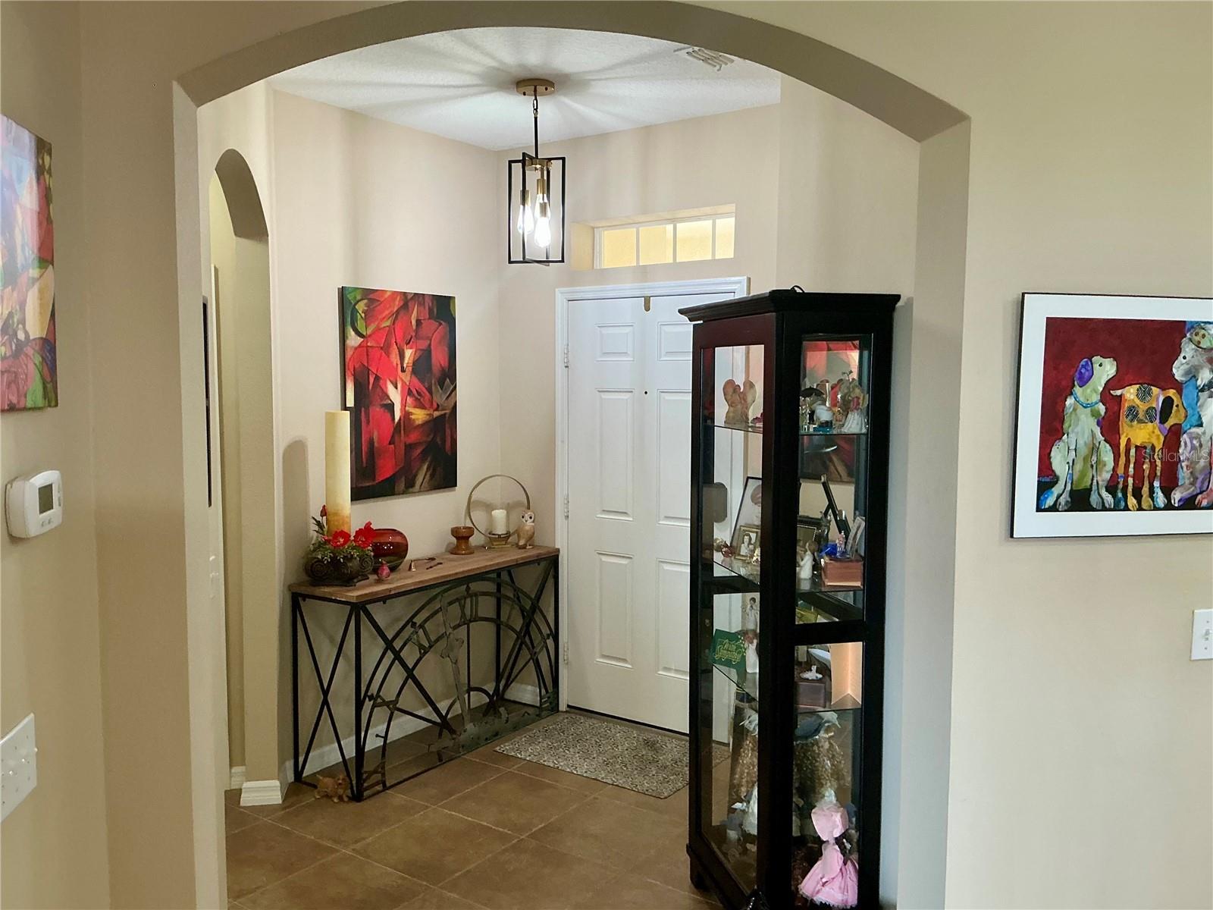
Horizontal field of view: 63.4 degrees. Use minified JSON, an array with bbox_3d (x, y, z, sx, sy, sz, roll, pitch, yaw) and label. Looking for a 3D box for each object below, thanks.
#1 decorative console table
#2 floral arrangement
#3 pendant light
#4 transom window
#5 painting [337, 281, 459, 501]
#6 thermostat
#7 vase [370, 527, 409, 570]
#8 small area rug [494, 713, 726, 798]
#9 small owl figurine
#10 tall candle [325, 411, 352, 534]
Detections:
[{"bbox_3d":[-0.778,0.939,4.574,0.375,0.818,1.323,3,5,35],"label":"decorative console table"},{"bbox_3d":[-1.135,0.397,4.135,0.310,0.290,0.220,-1,4,-15],"label":"floral arrangement"},{"bbox_3d":[-0.276,-1.111,3.872,0.235,0.702,0.235,2,5,20],"label":"pendant light"},{"bbox_3d":[0.313,-1.007,4.715,0.884,0.222,0.070,3,5,34],"label":"transom window"},{"bbox_3d":[-0.942,-0.281,4.541,0.030,0.930,0.680,3,5,35],"label":"painting"},{"bbox_3d":[-0.861,0.073,1.478,0.033,0.087,0.119,-1,4,-10],"label":"thermostat"},{"bbox_3d":[-0.970,0.426,4.352,0.190,0.200,0.190,-1,4,-13],"label":"vase"},{"bbox_3d":[0.016,1.353,4.476,0.925,0.010,0.580,3,5,34],"label":"small area rug"},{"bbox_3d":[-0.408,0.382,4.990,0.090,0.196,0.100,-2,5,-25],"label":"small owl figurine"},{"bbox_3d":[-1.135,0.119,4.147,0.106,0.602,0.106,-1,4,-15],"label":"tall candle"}]

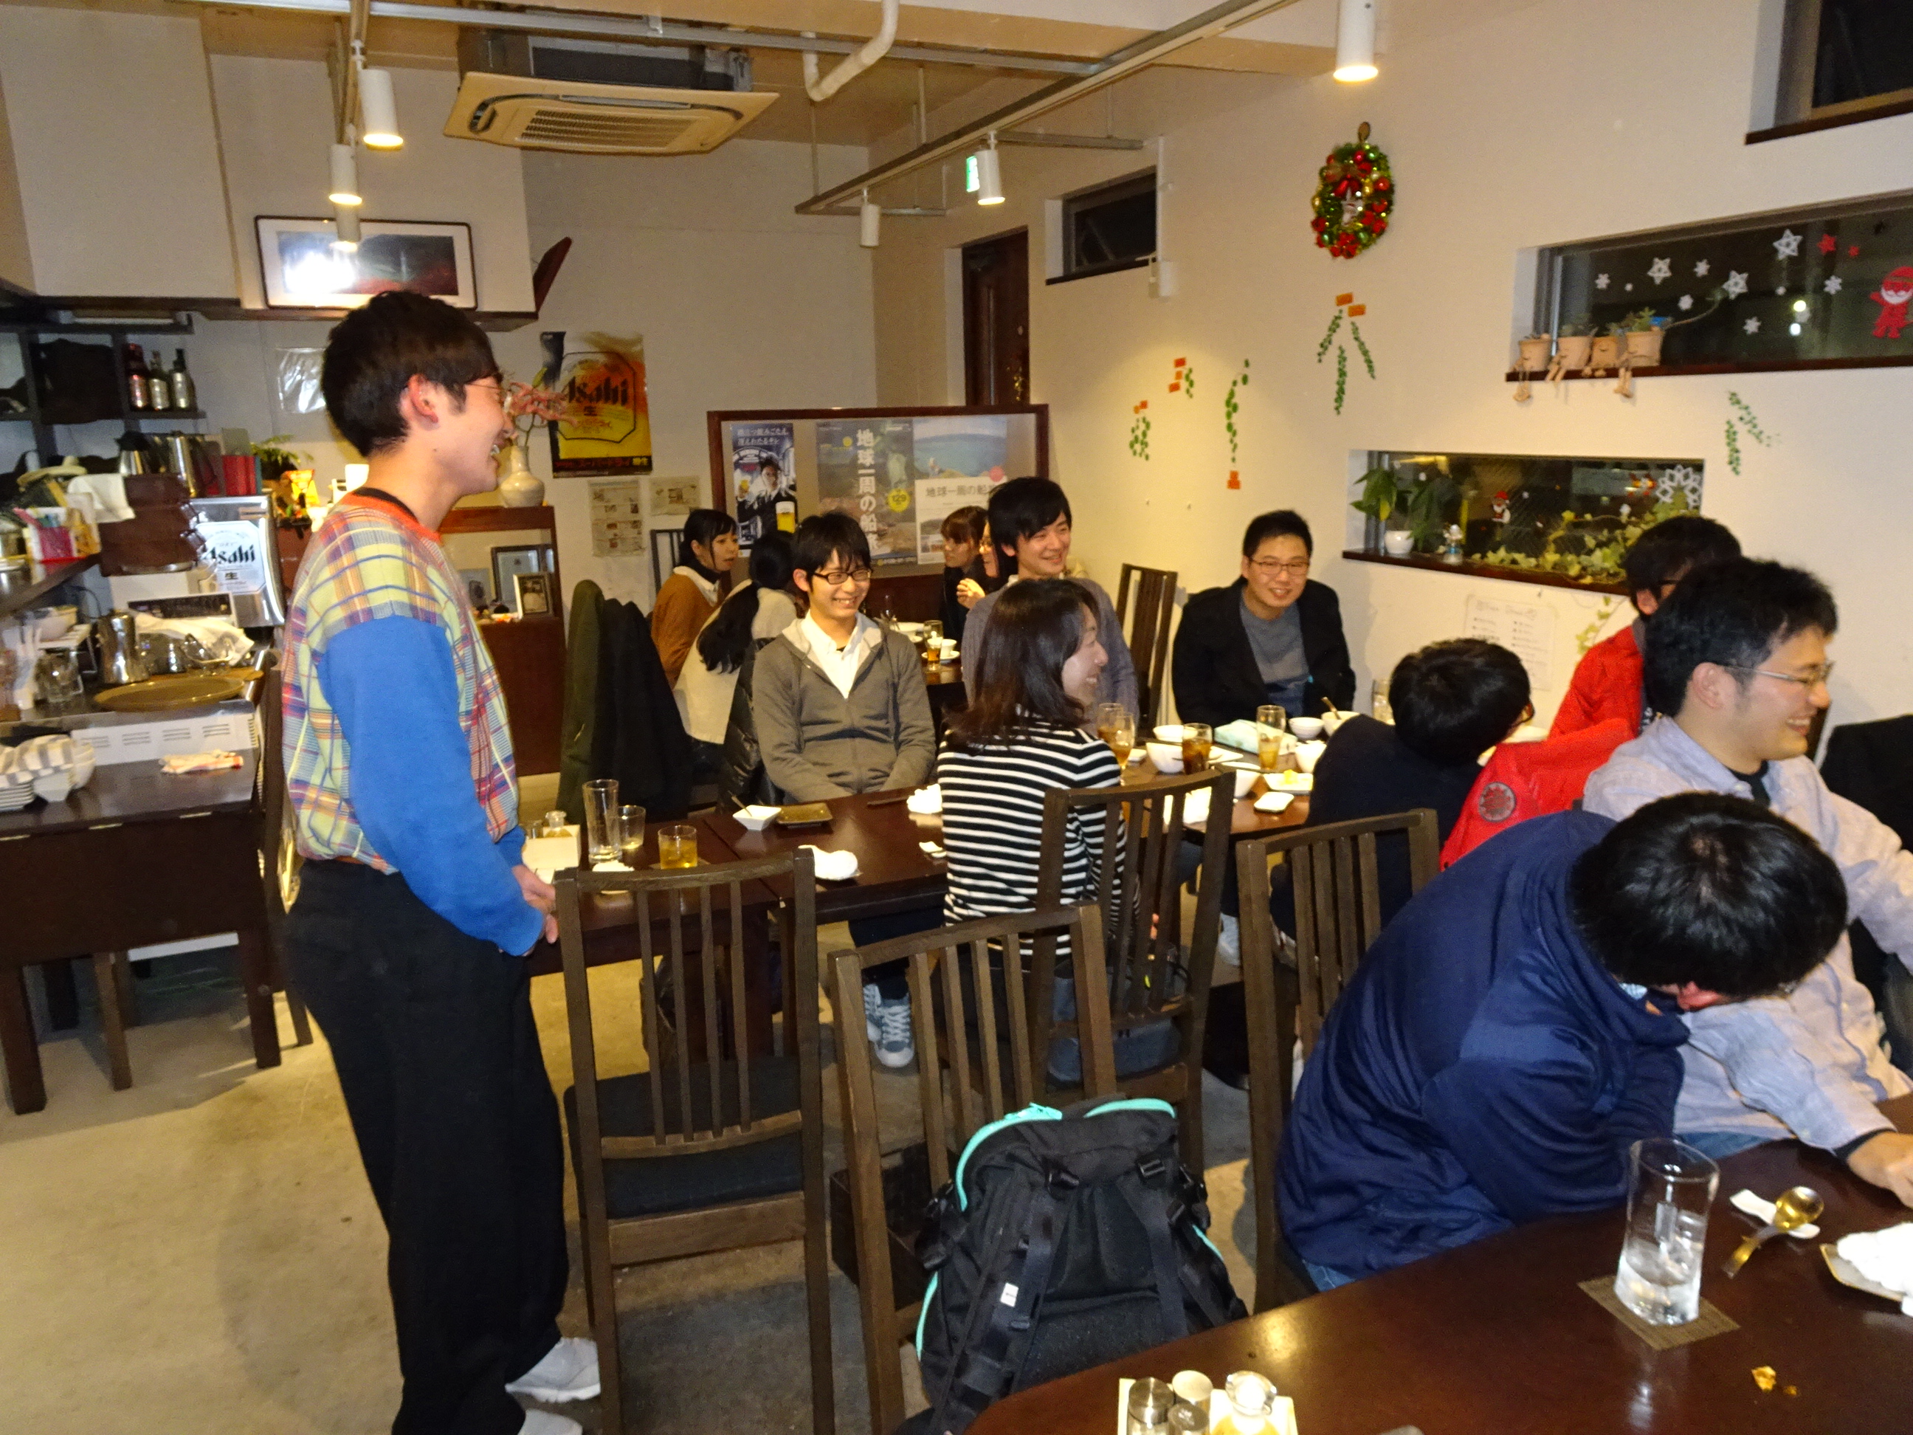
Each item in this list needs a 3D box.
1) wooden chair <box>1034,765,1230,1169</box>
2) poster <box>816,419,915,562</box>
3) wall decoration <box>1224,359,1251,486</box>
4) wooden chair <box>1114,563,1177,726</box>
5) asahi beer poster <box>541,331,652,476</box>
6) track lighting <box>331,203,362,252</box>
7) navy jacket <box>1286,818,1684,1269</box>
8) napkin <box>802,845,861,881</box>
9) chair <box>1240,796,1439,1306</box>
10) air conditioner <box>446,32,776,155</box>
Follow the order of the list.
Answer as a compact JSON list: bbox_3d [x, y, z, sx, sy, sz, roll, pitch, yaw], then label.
[{"bbox_3d":[0.253,0.528,2.516,0.430,0.965,0.480,-5,14,-15],"label":"wooden chair"},{"bbox_3d":[-0.368,-0.942,5.563,0.417,0.585,0.010,-7,14,-23],"label":"poster"},{"bbox_3d":[0.944,-0.992,4.478,0.010,0.419,0.160,-7,14,-23],"label":"wall decoration"},{"bbox_3d":[0.457,-0.015,4.642,0.500,1.010,0.420,-7,14,-23],"label":"wooden chair"},{"bbox_3d":[-1.904,-1.662,7.072,0.515,0.728,0.010,-7,14,-23],"label":"asahi beer poster"},{"bbox_3d":[-1.977,-1.592,4.300,0.080,0.165,0.080,-7,14,-23],"label":"track lighting"},{"bbox_3d":[0.669,0.438,1.636,0.460,0.650,0.520,-6,14,-17],"label":"navy jacket"},{"bbox_3d":[-0.249,0.290,2.614,0.115,0.040,0.085,-1,13,0],"label":"napkin"},{"bbox_3d":[0.657,0.679,1.823,0.430,0.965,0.480,-7,14,-21],"label":"chair"},{"bbox_3d":[-1.182,-2.117,4.441,0.950,0.250,0.950,-7,14,-23],"label":"air conditioner"}]

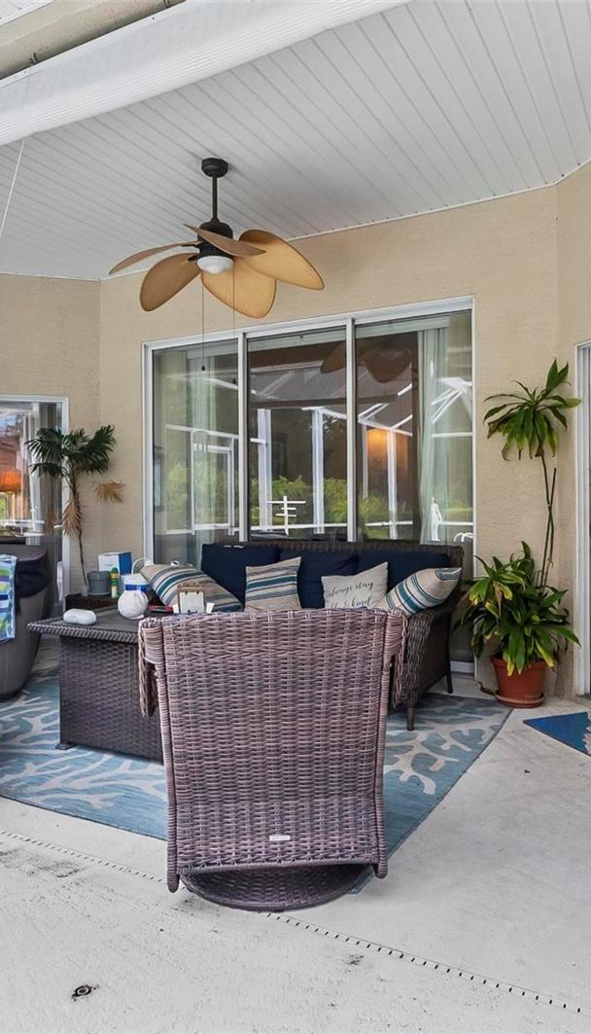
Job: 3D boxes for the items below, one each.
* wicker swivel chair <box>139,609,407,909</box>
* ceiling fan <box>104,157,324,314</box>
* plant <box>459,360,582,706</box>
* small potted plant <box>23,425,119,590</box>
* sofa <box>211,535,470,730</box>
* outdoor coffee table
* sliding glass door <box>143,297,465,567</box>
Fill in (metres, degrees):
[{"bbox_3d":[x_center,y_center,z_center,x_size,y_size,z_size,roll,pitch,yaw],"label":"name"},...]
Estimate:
[{"bbox_3d":[-0.115,0.675,2.235,0.730,0.870,0.840,0,0,-10],"label":"wicker swivel chair"},{"bbox_3d":[-0.454,-1.621,3.906,1.200,0.738,1.200,0,1,28],"label":"ceiling fan"},{"bbox_3d":[1.310,0.085,4.030,0.700,2.020,0.600,0,0,28],"label":"plant"},{"bbox_3d":[-1.665,-0.055,5.200,0.700,1.250,0.620,0,0,0],"label":"small potted plant"},{"bbox_3d":[-0.045,0.650,4.443,1.970,0.900,0.900,0,0,28],"label":"sofa"},{"bbox_3d":[-0.635,0.803,3.400,1.050,0.610,0.750,0,0,28],"label":"outdoor coffee table"},{"bbox_3d":[-0.031,-0.183,5.089,2.712,2.457,0.100,0,1,28],"label":"sliding glass door"}]

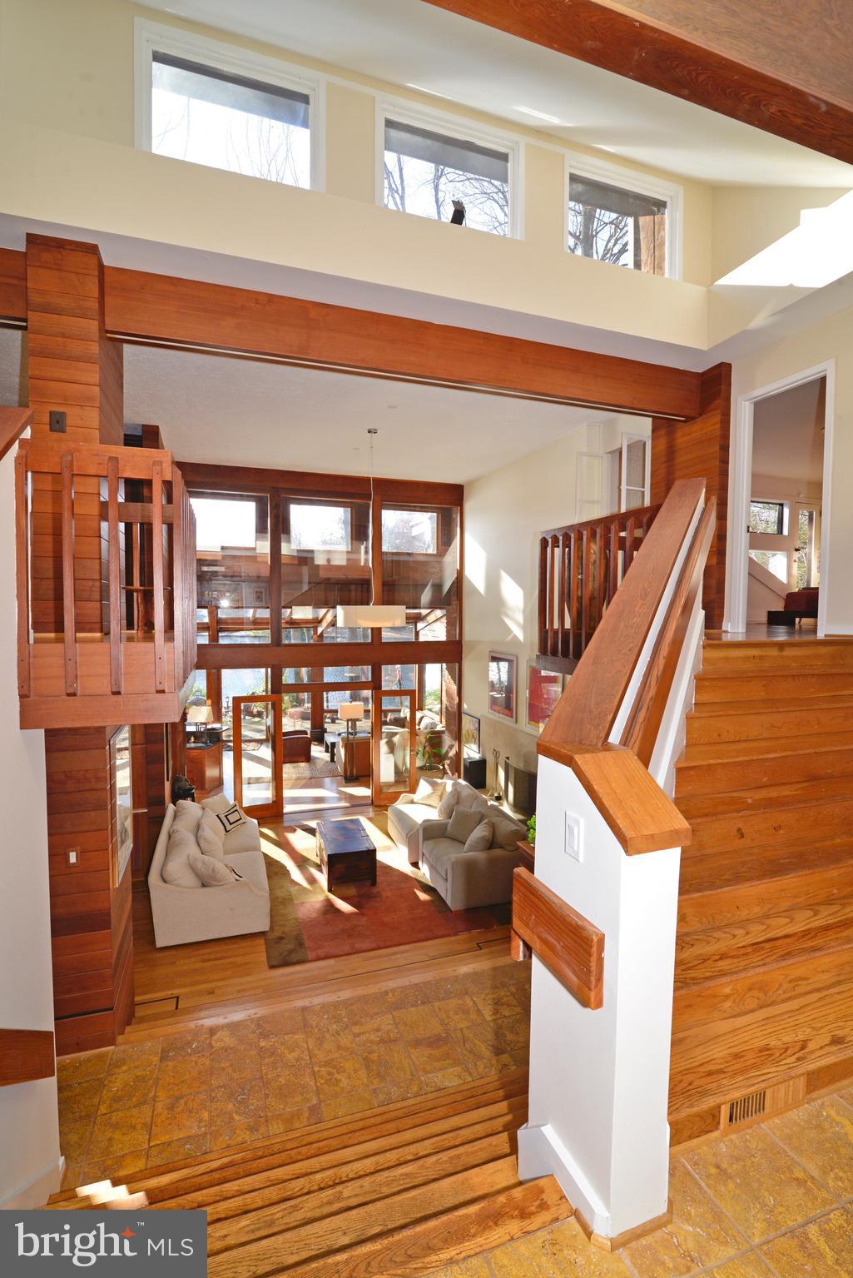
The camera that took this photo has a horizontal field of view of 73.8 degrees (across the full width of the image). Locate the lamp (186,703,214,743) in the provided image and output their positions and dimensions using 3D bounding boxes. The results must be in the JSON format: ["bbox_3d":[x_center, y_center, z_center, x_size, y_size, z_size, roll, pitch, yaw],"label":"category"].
[{"bbox_3d":[-4.415,1.633,11.121,0.420,0.769,0.340,1,3,11],"label":"lamp"}]

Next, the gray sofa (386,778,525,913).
[{"bbox_3d":[0.304,2.583,7.611,1.060,0.810,2.350,-1,4,-19],"label":"gray sofa"}]

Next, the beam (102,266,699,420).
[{"bbox_3d":[0.203,-2.373,4.838,5.180,0.430,0.200,-1,4,-19],"label":"beam"}]

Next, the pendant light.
[{"bbox_3d":[-0.687,-1.382,7.151,0.784,2.475,0.450,-1,3,-19],"label":"pendant light"}]

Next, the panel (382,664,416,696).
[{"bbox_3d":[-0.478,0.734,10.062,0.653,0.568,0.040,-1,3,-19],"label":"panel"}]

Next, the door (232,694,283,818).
[{"bbox_3d":[-2.639,1.875,8.947,0.745,2.000,0.060,-1,4,-22],"label":"door"}]

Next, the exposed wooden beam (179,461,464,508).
[{"bbox_3d":[-1.562,-2.447,9.185,4.580,0.400,0.170,-1,4,-19],"label":"exposed wooden beam"}]

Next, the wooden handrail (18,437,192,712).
[{"bbox_3d":[-1.790,-0.321,3.466,0.645,1.240,1.700,-1,4,-19],"label":"wooden handrail"}]

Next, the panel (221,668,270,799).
[{"bbox_3d":[-2.928,1.622,9.267,0.783,2.308,0.040,-1,3,-19],"label":"panel"}]

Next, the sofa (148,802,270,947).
[{"bbox_3d":[-2.561,2.603,6.829,1.120,0.820,2.180,-1,4,-19],"label":"sofa"}]

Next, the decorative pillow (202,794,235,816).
[{"bbox_3d":[-2.742,2.301,7.534,0.160,0.430,0.470,-36,-13,22],"label":"decorative pillow"}]

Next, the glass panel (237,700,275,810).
[{"bbox_3d":[-2.757,1.886,9.254,0.538,1.733,0.040,-1,3,-19],"label":"glass panel"}]

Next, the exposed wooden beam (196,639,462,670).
[{"bbox_3d":[-1.583,0.256,9.350,4.580,0.395,0.170,-1,4,-19],"label":"exposed wooden beam"}]

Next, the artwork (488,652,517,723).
[{"bbox_3d":[1.171,0.735,8.902,0.040,1.010,1.000,-1,3,-19],"label":"artwork"}]

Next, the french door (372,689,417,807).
[{"bbox_3d":[-0.531,1.846,9.672,0.755,2.000,0.060,0,4,-15],"label":"french door"}]

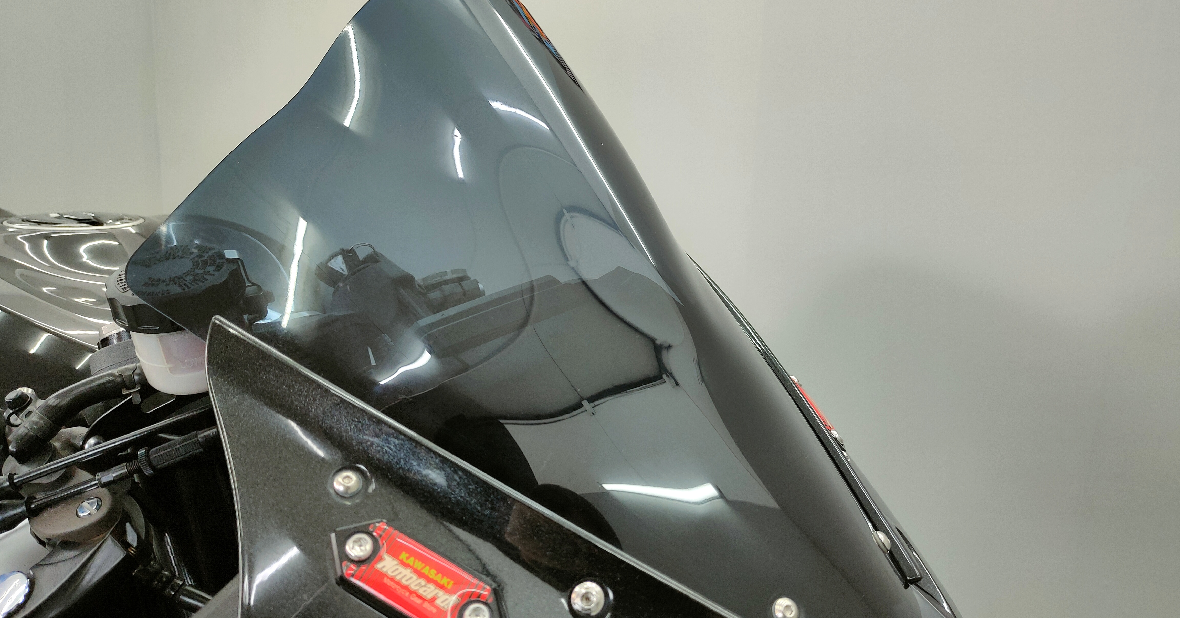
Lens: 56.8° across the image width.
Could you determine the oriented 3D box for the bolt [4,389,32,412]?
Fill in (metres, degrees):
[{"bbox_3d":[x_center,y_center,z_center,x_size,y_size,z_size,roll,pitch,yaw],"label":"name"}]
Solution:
[{"bbox_3d":[-0.273,0.044,0.520,0.010,0.008,0.010,-31,35,-14],"label":"bolt"}]

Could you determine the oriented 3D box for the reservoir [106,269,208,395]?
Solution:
[{"bbox_3d":[-0.196,0.006,0.531,0.063,0.059,0.063,-15,33,-16],"label":"reservoir"}]

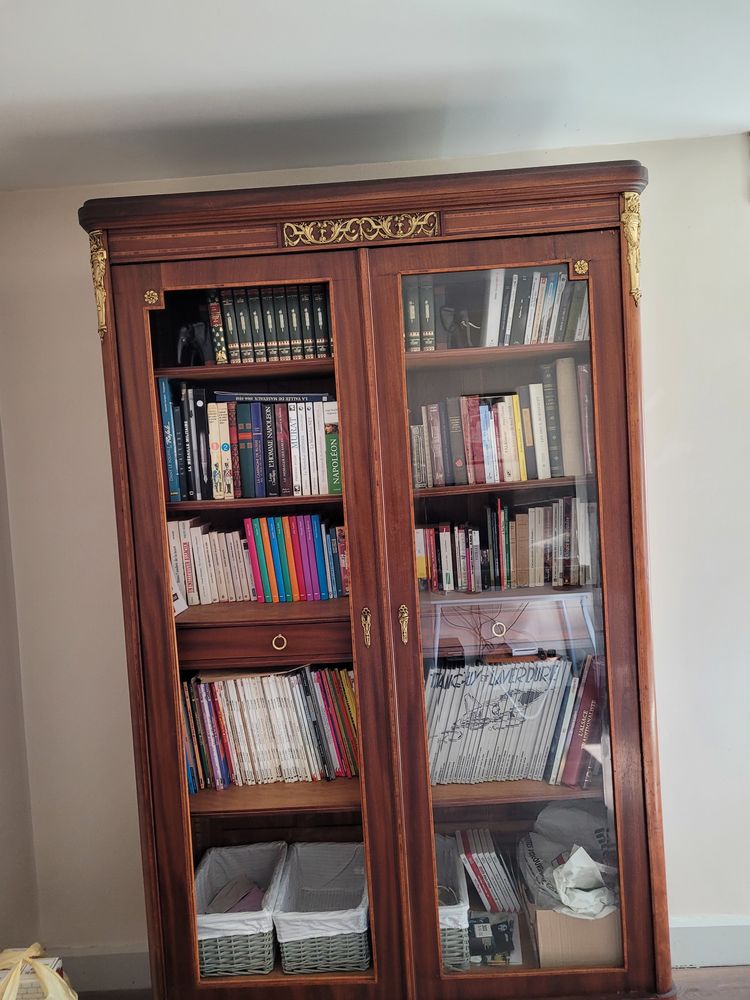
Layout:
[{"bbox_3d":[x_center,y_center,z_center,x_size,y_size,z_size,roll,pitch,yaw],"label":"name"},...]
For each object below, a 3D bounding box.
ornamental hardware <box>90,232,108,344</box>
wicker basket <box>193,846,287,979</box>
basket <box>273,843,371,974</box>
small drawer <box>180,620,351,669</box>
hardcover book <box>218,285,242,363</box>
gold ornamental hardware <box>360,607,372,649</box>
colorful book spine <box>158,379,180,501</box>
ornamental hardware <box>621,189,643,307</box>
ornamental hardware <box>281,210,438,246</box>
[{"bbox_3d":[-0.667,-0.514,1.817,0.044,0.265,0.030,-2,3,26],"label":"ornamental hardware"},{"bbox_3d":[-0.383,1.156,2.128,0.250,0.172,0.365,-3,2,2],"label":"wicker basket"},{"bbox_3d":[-0.128,1.140,2.118,0.250,0.172,0.365,-3,2,2],"label":"basket"},{"bbox_3d":[-0.234,0.354,2.041,0.520,0.106,0.320,-3,2,2],"label":"small drawer"},{"bbox_3d":[-0.372,-0.451,2.045,0.029,0.213,0.150,-7,2,3],"label":"hardcover book"},{"bbox_3d":[-0.019,0.312,1.822,0.021,0.099,0.009,-3,2,2],"label":"gold ornamental hardware"},{"bbox_3d":[-0.510,-0.156,2.000,0.024,0.312,0.230,-5,2,2],"label":"colorful book spine"},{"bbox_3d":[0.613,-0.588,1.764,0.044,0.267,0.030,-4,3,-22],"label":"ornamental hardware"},{"bbox_3d":[-0.033,-0.638,1.768,0.363,0.055,0.014,-3,2,2],"label":"ornamental hardware"}]

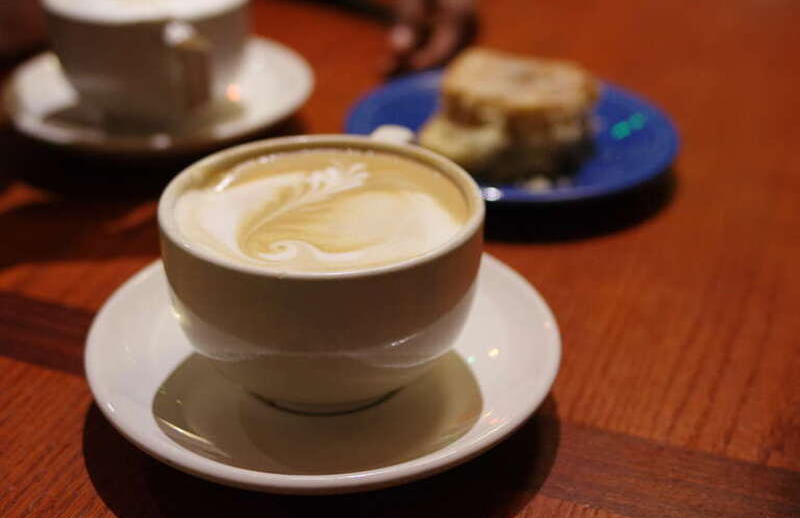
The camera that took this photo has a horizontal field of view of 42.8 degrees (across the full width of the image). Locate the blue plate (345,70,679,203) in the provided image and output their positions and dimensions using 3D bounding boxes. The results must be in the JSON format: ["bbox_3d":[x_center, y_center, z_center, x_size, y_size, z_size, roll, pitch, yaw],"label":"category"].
[{"bbox_3d":[0.056,-0.060,0.520,0.169,0.020,0.169,1,30,0],"label":"blue plate"}]

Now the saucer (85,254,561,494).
[{"bbox_3d":[-0.025,0.033,0.357,0.160,0.021,0.160,1,30,0],"label":"saucer"}]

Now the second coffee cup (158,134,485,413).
[{"bbox_3d":[-0.021,0.001,0.356,0.102,0.065,0.133,9,31,13],"label":"second coffee cup"}]

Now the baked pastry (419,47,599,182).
[{"bbox_3d":[0.054,-0.076,0.512,0.080,0.035,0.066,13,32,19],"label":"baked pastry"}]

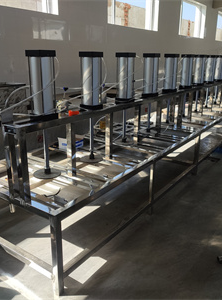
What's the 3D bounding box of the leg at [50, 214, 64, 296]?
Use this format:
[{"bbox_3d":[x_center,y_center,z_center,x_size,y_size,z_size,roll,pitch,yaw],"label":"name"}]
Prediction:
[{"bbox_3d":[-0.345,0.671,1.853,0.049,0.588,0.047,13,21,33],"label":"leg"}]

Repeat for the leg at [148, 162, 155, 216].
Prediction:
[{"bbox_3d":[0.408,0.373,2.876,0.040,0.552,0.048,13,21,33],"label":"leg"}]

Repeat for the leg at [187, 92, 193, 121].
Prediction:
[{"bbox_3d":[1.178,-0.651,4.304,0.047,0.453,0.047,13,21,33],"label":"leg"}]

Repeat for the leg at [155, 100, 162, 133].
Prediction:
[{"bbox_3d":[0.586,-0.407,3.562,0.050,0.470,0.050,13,21,33],"label":"leg"}]

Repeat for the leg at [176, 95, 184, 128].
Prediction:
[{"bbox_3d":[0.943,-0.524,3.934,0.050,0.470,0.050,13,21,33],"label":"leg"}]

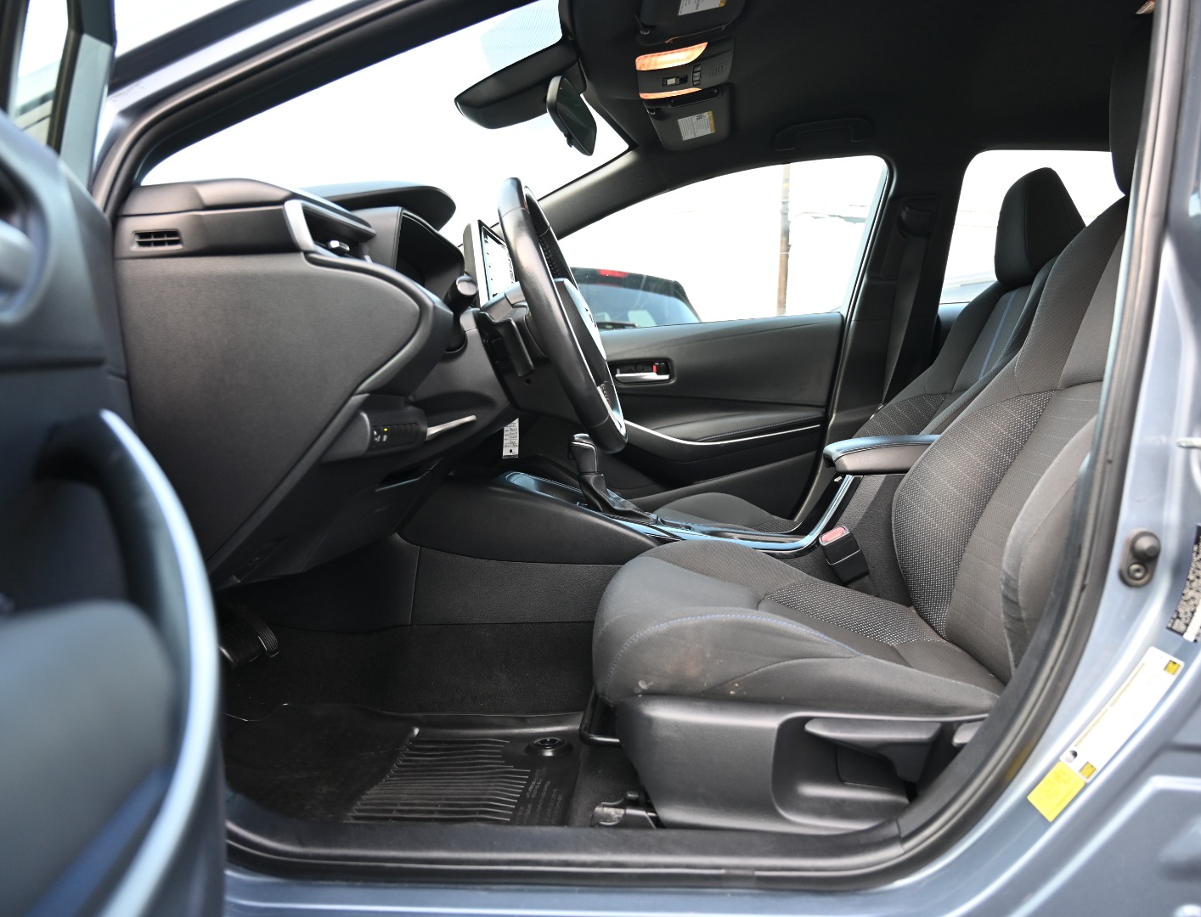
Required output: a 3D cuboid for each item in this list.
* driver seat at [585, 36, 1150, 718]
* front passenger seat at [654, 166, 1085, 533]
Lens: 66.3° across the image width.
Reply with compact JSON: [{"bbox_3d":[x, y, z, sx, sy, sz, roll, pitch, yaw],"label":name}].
[{"bbox_3d":[0.419,-0.096,1.136,0.860,0.880,0.530,0,9,4],"label":"driver seat"},{"bbox_3d":[0.550,-0.151,1.858,0.870,0.830,0.530,0,9,4],"label":"front passenger seat"}]

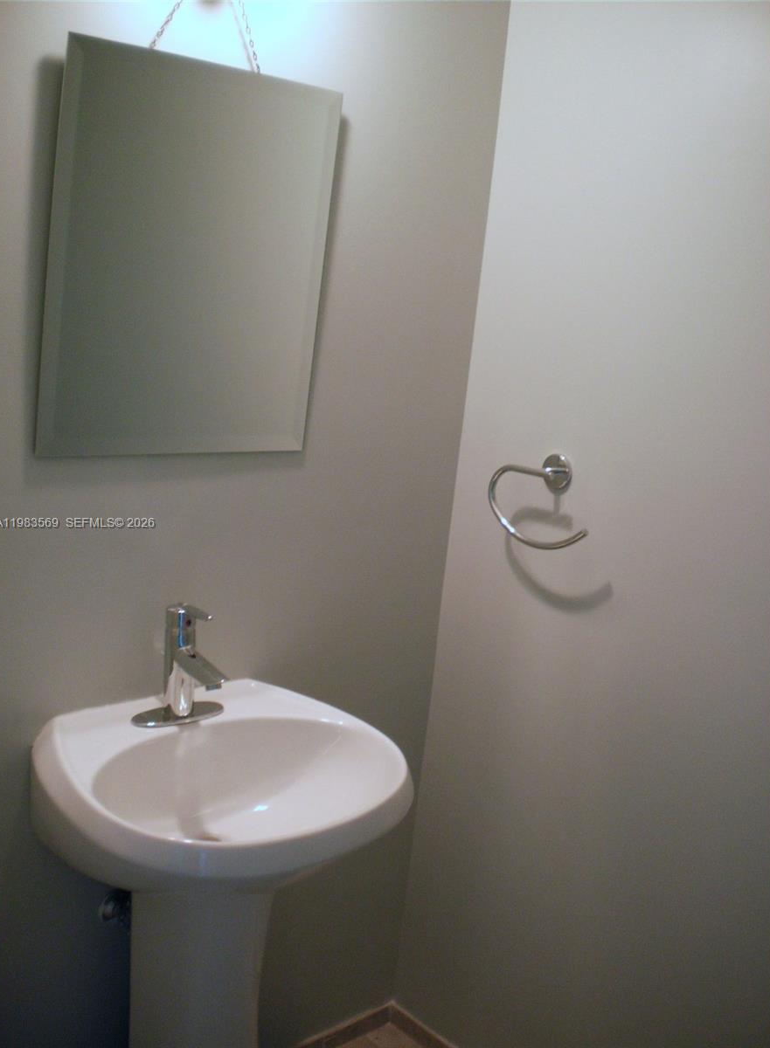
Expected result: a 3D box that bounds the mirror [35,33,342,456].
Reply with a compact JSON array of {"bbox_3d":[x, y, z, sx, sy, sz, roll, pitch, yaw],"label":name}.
[{"bbox_3d":[-0.267,-0.367,1.512,0.445,0.549,0.018,-5,20,-41],"label":"mirror"}]

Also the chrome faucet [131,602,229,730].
[{"bbox_3d":[-0.283,0.211,1.571,0.148,0.176,0.144,-5,16,-41],"label":"chrome faucet"}]

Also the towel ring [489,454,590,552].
[{"bbox_3d":[0.275,-0.040,1.803,0.065,0.157,0.225,-5,16,-41],"label":"towel ring"}]

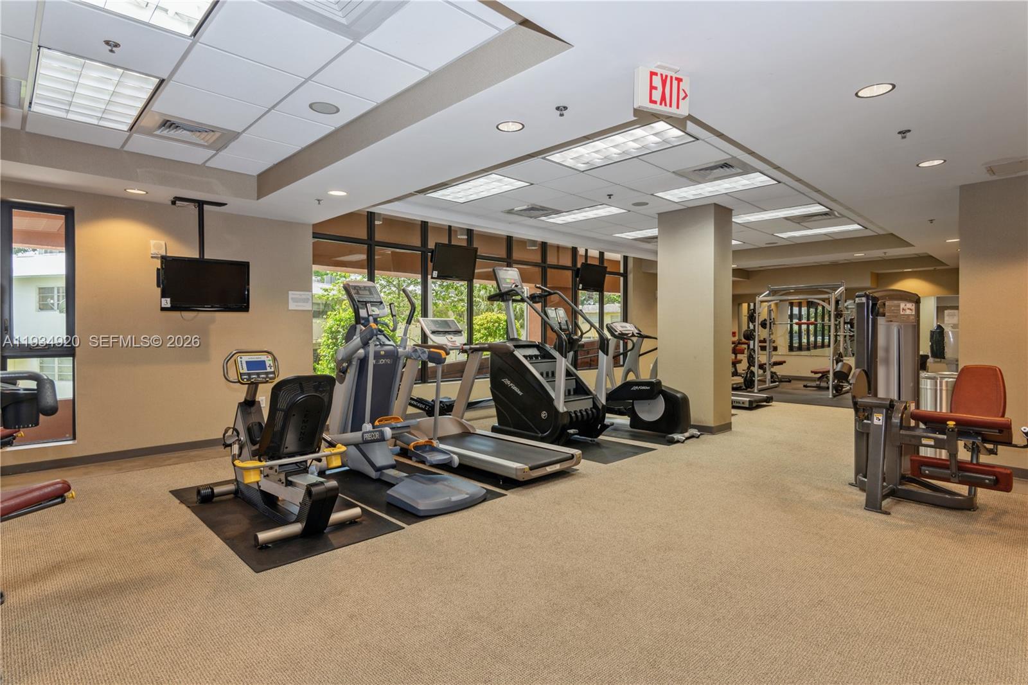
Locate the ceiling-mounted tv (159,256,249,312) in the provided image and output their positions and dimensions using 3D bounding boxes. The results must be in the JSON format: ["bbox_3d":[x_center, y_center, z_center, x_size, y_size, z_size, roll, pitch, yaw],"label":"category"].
[{"bbox_3d":[-3.106,-0.576,5.481,0.800,0.520,0.090,-1,1,-44],"label":"ceiling-mounted tv"}]

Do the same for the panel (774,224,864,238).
[{"bbox_3d":[4.806,-1.746,8.536,0.590,0.060,1.200,-1,1,-44],"label":"panel"}]

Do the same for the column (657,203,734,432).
[{"bbox_3d":[2.370,-0.292,7.117,0.540,2.830,0.770,-1,1,-44],"label":"column"}]

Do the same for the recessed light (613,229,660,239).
[{"bbox_3d":[2.193,-1.734,8.515,0.590,0.060,1.200,-1,1,-44],"label":"recessed light"}]

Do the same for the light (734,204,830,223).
[{"bbox_3d":[3.511,-1.724,7.272,0.590,0.060,1.200,-1,1,-44],"label":"light"}]

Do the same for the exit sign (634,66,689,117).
[{"bbox_3d":[0.753,-1.267,2.756,0.303,0.193,0.045,-1,1,-23],"label":"exit sign"}]

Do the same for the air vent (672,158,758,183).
[{"bbox_3d":[1.987,-1.688,5.349,0.600,0.050,0.600,-1,1,-44],"label":"air vent"}]

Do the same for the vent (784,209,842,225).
[{"bbox_3d":[4.142,-1.724,7.471,0.600,0.050,0.600,-1,1,-44],"label":"vent"}]

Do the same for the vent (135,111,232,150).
[{"bbox_3d":[-2.568,-1.648,4.248,0.610,0.050,0.610,-1,1,-44],"label":"vent"}]

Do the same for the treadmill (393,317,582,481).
[{"bbox_3d":[-0.378,0.437,5.490,0.840,1.440,2.120,-1,1,-44],"label":"treadmill"}]

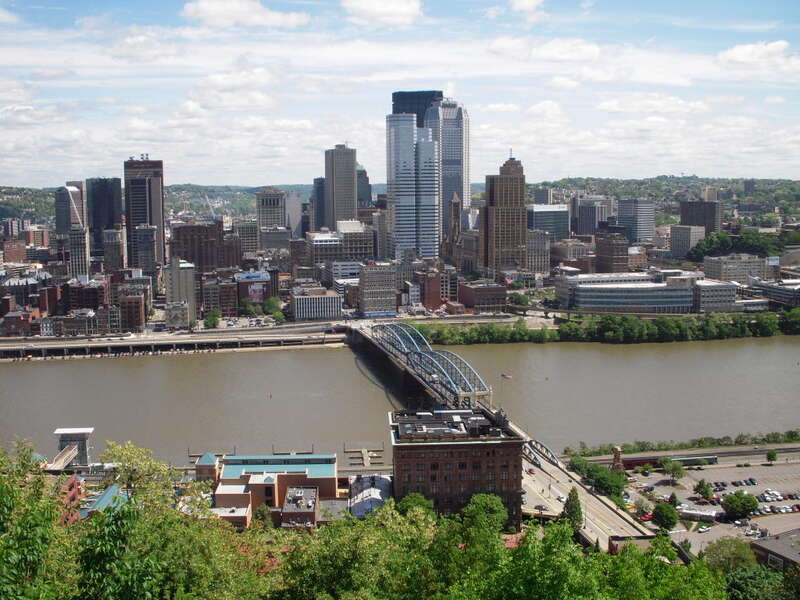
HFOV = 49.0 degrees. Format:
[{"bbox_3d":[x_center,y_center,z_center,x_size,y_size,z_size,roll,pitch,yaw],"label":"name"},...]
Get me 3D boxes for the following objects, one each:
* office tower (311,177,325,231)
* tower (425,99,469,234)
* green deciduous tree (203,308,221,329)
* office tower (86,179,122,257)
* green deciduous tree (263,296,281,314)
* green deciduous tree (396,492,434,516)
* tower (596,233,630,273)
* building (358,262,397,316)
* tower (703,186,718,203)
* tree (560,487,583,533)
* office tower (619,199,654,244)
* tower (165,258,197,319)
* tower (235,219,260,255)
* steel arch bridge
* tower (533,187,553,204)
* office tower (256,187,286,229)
[{"bbox_3d":[-122.410,-129.210,1374.690,30.000,119.000,32.000,-3,8,-13],"label":"office tower"},{"bbox_3d":[70.590,-175.980,1297.490,56.000,223.000,55.000,-2,8,-10],"label":"tower"},{"bbox_3d":[-158.300,15.890,737.120,14.000,16.000,14.000,-1,8,0],"label":"green deciduous tree"},{"bbox_3d":[-399.550,-100.790,1194.290,39.850,127.250,41.000,-2,8,-13],"label":"office tower"},{"bbox_3d":[-116.420,6.660,789.440,14.000,16.500,14.000,-1,8,0],"label":"green deciduous tree"},{"bbox_3d":[5.120,69.850,278.520,12.000,16.580,12.000,-2,7,-13],"label":"green deciduous tree"},{"bbox_3d":[244.200,-49.560,1008.350,24.000,51.500,35.000,-2,8,-10],"label":"tower"},{"bbox_3d":[-19.850,-9.720,802.920,26.640,45.570,31.950,-2,8,-13],"label":"building"},{"bbox_3d":[795.510,-267.270,2248.540,33.000,43.750,28.000,-2,7,-13],"label":"tower"},{"bbox_3d":[52.820,65.790,269.990,6.000,15.300,6.000,-1,7,0],"label":"tree"},{"bbox_3d":[402.330,-136.070,1490.730,42.000,68.000,40.000,-6,9,-32],"label":"office tower"},{"bbox_3d":[-195.980,-9.380,788.470,25.580,50.590,30.000,-2,8,-13],"label":"tower"},{"bbox_3d":[-221.110,-80.850,1265.890,34.250,62.970,38.000,-2,8,-13],"label":"tower"},{"bbox_3d":[12.580,34.230,552.320,22.000,20.000,223.000,-2,8,-13],"label":"steel arch bridge"},{"bbox_3d":[332.600,-233.900,2043.180,35.000,49.000,24.000,3,9,29],"label":"tower"},{"bbox_3d":[-180.480,-102.040,1241.980,36.000,107.500,56.000,-2,8,-10],"label":"office tower"}]

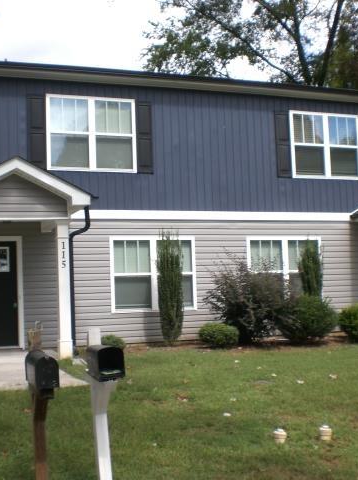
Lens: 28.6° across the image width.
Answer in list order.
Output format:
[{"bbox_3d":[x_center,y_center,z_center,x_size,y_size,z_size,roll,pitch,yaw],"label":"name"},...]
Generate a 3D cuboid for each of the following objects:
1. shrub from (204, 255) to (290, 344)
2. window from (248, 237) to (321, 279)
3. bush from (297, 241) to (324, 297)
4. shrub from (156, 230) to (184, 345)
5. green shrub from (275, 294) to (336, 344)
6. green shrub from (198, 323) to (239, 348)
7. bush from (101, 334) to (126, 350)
[{"bbox_3d":[1.368,1.157,13.721,1.767,1.750,1.393,0,-5,-21],"label":"shrub"},{"bbox_3d":[2.359,0.691,15.432,1.829,1.526,0.096,0,-5,-21],"label":"window"},{"bbox_3d":[2.765,1.042,14.622,0.531,1.986,0.531,0,-5,-21],"label":"bush"},{"bbox_3d":[-0.172,0.928,13.575,0.502,2.195,0.502,-2,-5,0],"label":"shrub"},{"bbox_3d":[2.511,1.560,13.892,1.234,0.922,1.068,0,-5,-21],"label":"green shrub"},{"bbox_3d":[0.753,1.794,13.314,0.808,0.458,0.699,0,-5,-21],"label":"green shrub"},{"bbox_3d":[-1.232,1.888,12.941,0.497,0.293,0.497,0,-5,-21],"label":"bush"}]

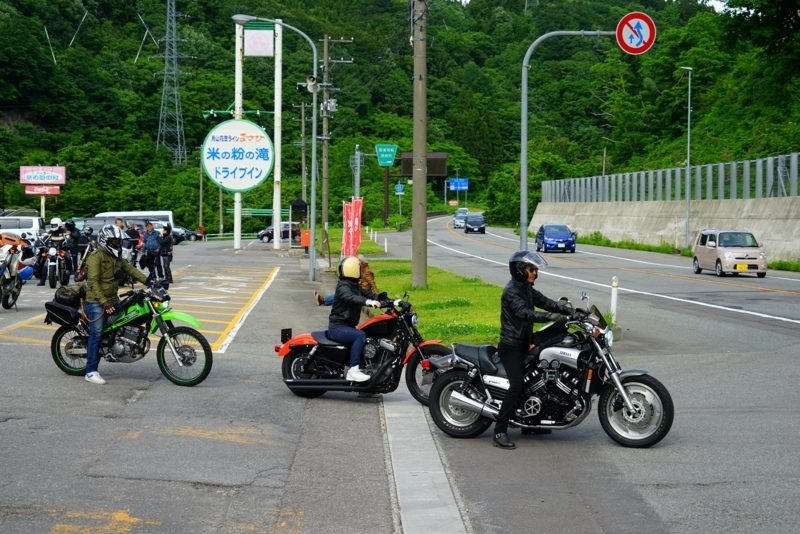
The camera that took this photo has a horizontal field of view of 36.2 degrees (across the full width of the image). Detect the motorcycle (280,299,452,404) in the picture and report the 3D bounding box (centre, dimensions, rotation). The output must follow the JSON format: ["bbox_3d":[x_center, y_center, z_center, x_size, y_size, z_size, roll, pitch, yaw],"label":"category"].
[{"bbox_3d":[-0.353,0.894,13.480,2.260,1.200,0.840,1,2,22],"label":"motorcycle"}]

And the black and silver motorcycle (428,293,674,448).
[{"bbox_3d":[1.308,0.932,10.996,2.300,1.300,0.820,1,2,19],"label":"black and silver motorcycle"}]

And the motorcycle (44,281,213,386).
[{"bbox_3d":[-3.092,0.670,13.944,2.070,1.270,0.820,1,2,14],"label":"motorcycle"}]

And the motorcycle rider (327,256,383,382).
[{"bbox_3d":[-0.428,0.563,13.499,0.780,1.360,0.680,1,2,22],"label":"motorcycle rider"}]

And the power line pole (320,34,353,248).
[{"bbox_3d":[-3.640,-7.041,69.000,1.950,12.160,0.700,0,2,3],"label":"power line pole"}]

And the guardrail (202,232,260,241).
[{"bbox_3d":[-12.542,-2.233,91.000,4.300,0.650,0.120,0,2,-3],"label":"guardrail"}]

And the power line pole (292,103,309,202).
[{"bbox_3d":[-7.931,-7.931,101.000,1.500,11.320,0.450,1,2,6],"label":"power line pole"}]

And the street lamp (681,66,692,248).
[{"bbox_3d":[15.977,-6.062,68.000,0.650,10.180,0.300,0,2,-5],"label":"street lamp"}]

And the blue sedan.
[{"bbox_3d":[8.674,-1.587,68.839,1.700,1.530,3.980,0,2,-2],"label":"blue sedan"}]

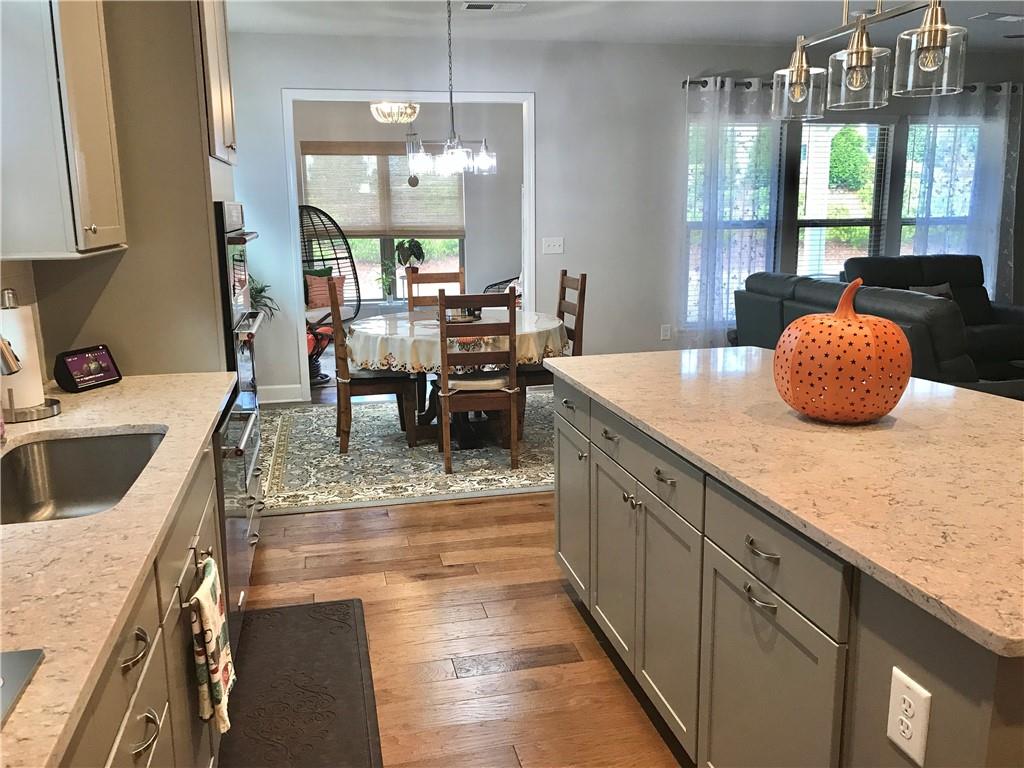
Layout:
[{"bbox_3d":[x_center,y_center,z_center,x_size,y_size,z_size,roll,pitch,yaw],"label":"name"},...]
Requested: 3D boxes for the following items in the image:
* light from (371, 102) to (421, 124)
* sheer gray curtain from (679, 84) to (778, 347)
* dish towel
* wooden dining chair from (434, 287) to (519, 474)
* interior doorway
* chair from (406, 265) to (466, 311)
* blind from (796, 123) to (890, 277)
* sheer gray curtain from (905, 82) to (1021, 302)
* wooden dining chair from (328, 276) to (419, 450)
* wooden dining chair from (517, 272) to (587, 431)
[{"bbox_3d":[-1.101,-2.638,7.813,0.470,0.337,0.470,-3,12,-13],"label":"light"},{"bbox_3d":[1.835,-1.322,7.037,0.851,2.435,0.119,-3,12,-13],"label":"sheer gray curtain"},{"bbox_3d":[-0.605,0.538,1.697,0.069,0.305,0.286,-3,12,-13],"label":"dish towel"},{"bbox_3d":[-0.207,-0.059,4.834,0.450,1.049,0.505,-2,12,-8],"label":"wooden dining chair"},{"bbox_3d":[-0.765,-1.095,6.636,1.930,2.376,0.148,-3,12,-13],"label":"interior doorway"},{"bbox_3d":[-0.513,-0.304,6.061,0.450,1.049,0.505,-3,12,-12],"label":"chair"},{"bbox_3d":[2.942,-1.449,7.417,0.921,1.683,0.059,-3,12,-13],"label":"blind"},{"bbox_3d":[4.150,-1.458,7.554,1.089,2.435,0.119,-3,12,-13],"label":"sheer gray curtain"},{"bbox_3d":[-0.884,-0.138,5.267,0.505,1.049,0.450,-4,12,-15],"label":"wooden dining chair"},{"bbox_3d":[0.200,-0.206,5.530,0.505,1.049,0.450,-4,12,-15],"label":"wooden dining chair"}]

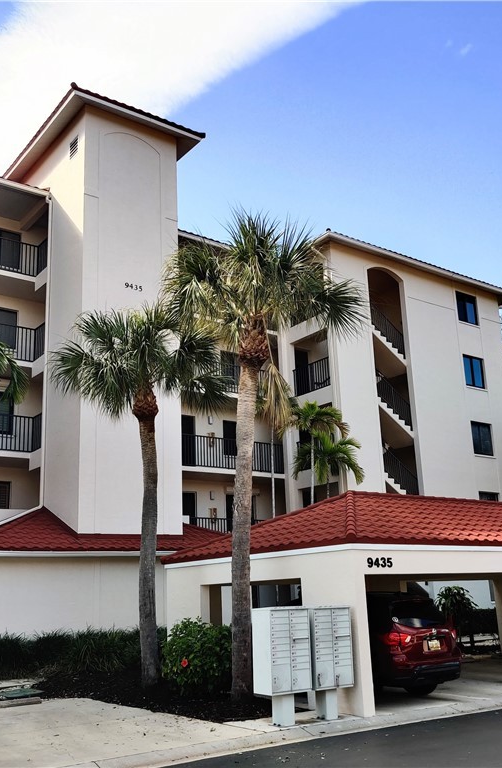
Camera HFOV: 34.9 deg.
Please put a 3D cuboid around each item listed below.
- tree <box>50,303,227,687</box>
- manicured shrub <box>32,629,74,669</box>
[{"bbox_3d":[-2.235,1.987,15.928,3.500,7.600,3.400,0,-15,-8],"label":"tree"},{"bbox_3d":[-4.197,5.592,16.887,0.850,0.850,0.850,9,-19,-37],"label":"manicured shrub"}]

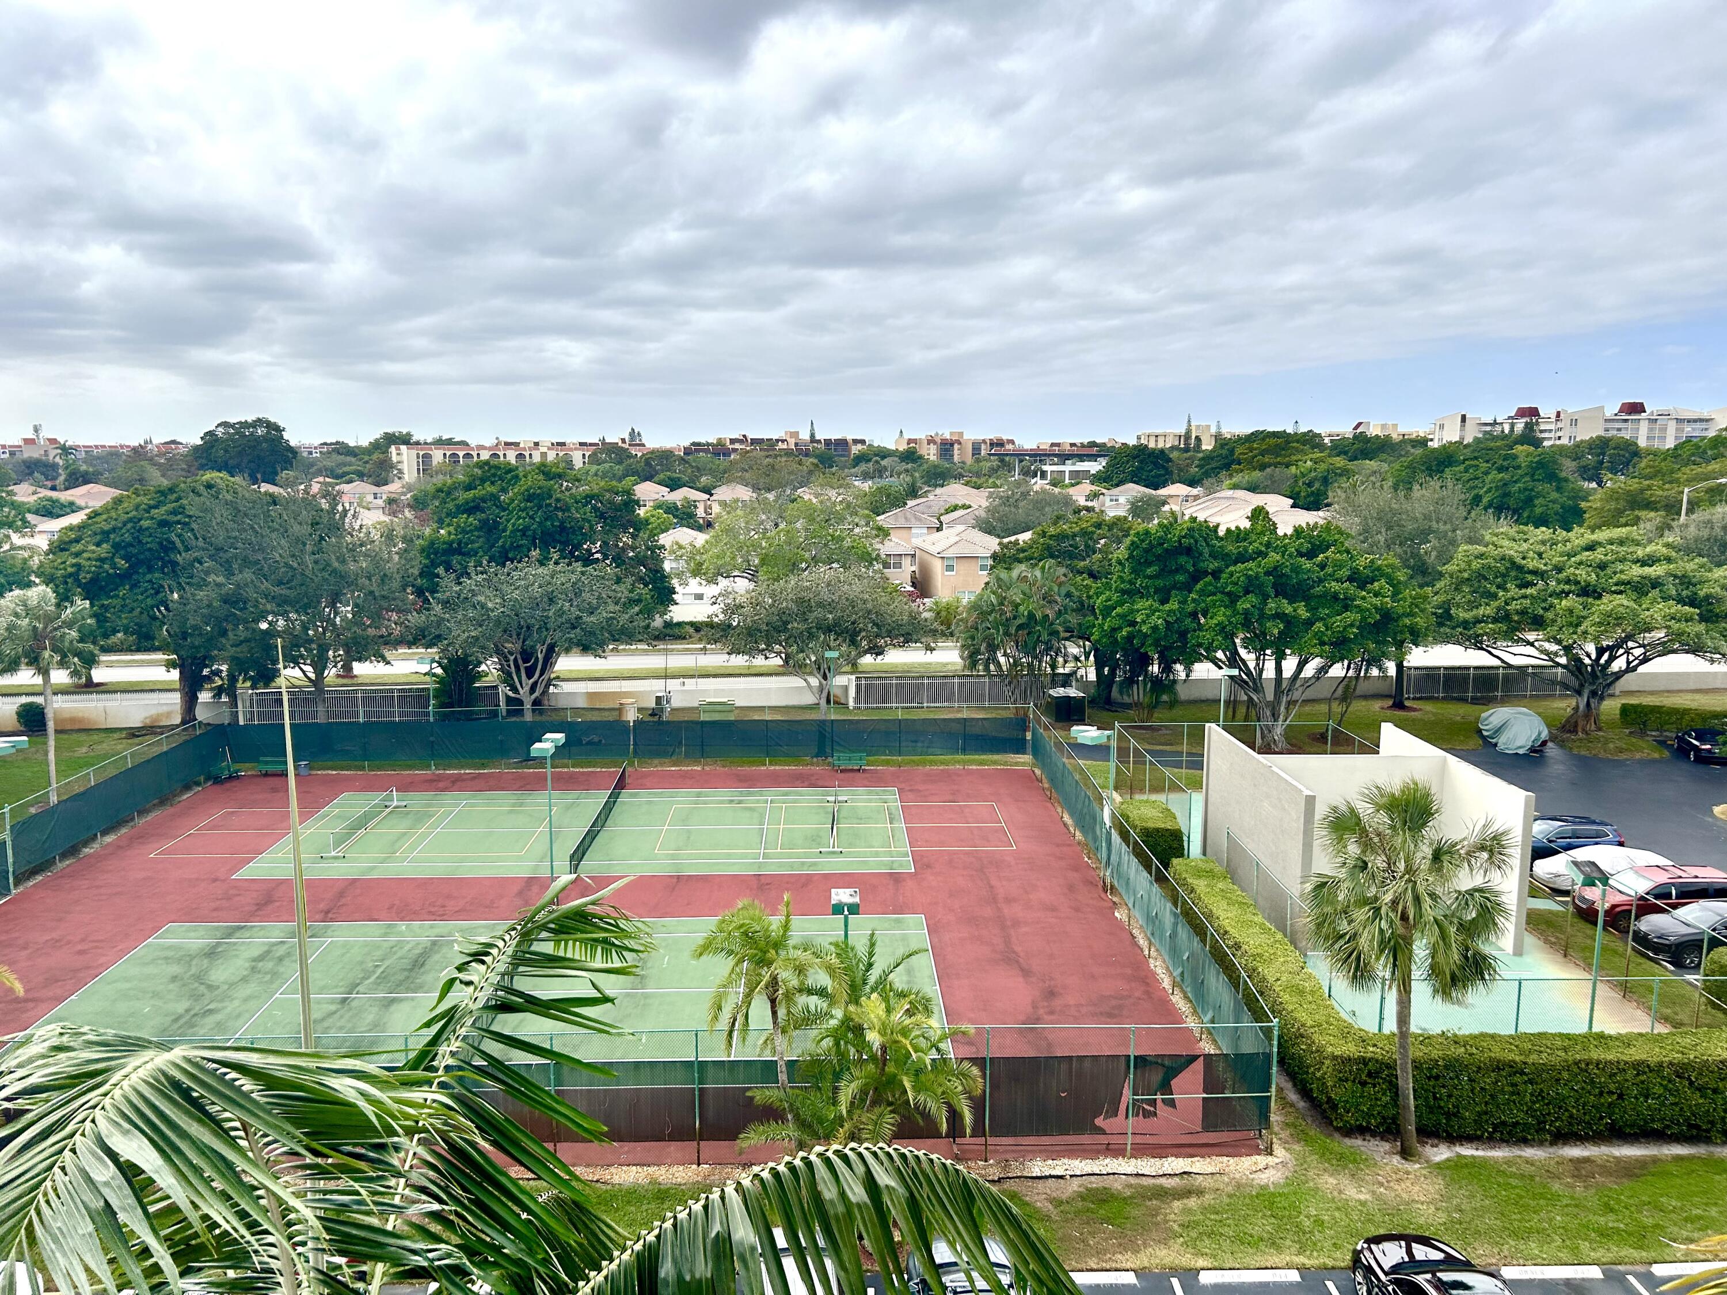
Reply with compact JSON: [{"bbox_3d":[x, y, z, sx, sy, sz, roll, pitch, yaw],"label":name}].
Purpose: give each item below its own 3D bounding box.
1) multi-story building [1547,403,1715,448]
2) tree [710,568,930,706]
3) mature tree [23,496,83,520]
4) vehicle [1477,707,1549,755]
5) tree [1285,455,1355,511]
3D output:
[{"bbox_3d":[267.500,-72.835,459.000,66.000,27.000,20.000,-3,10,-17],"label":"multi-story building"},{"bbox_3d":[-2.037,0.861,61.358,10.380,9.050,9.960,0,9,0],"label":"tree"},{"bbox_3d":[-98.534,-14.487,157.753,7.400,7.964,7.178,-6,11,-31],"label":"mature tree"},{"bbox_3d":[32.695,4.033,65.427,1.900,1.650,4.500,2,9,10],"label":"vehicle"},{"bbox_3d":[60.120,-18.597,171.211,8.369,12.775,7.929,0,9,0],"label":"tree"}]

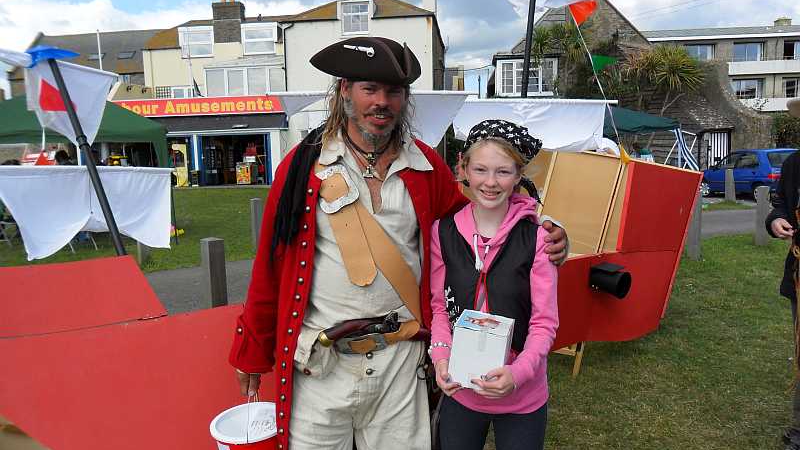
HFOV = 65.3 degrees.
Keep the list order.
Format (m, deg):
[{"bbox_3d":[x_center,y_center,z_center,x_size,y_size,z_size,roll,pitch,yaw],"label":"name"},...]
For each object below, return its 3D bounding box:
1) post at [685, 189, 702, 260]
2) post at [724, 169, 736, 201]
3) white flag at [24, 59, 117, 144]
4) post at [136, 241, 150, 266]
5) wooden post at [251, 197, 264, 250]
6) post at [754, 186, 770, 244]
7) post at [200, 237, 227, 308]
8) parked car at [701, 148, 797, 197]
[{"bbox_3d":[3.844,0.020,8.098,0.145,0.880,0.145,5,9,41],"label":"post"},{"bbox_3d":[8.095,-0.995,15.251,0.160,0.820,0.160,5,9,41],"label":"post"},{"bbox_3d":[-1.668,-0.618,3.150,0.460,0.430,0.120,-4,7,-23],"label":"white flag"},{"bbox_3d":[-3.546,0.158,8.600,0.145,0.840,0.145,5,9,41],"label":"post"},{"bbox_3d":[-2.069,0.030,9.100,0.145,0.840,0.145,5,9,41],"label":"wooden post"},{"bbox_3d":[5.350,-0.130,9.199,0.145,0.860,0.145,5,9,41],"label":"post"},{"bbox_3d":[-1.467,0.530,4.951,0.140,0.830,0.140,5,9,42],"label":"post"},{"bbox_3d":[10.119,-1.498,17.766,1.690,1.420,4.150,-1,7,-3],"label":"parked car"}]

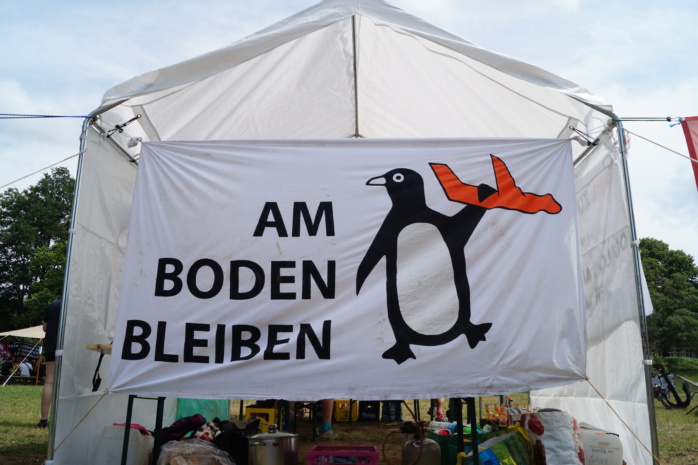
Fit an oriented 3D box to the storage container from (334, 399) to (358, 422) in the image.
[{"bbox_3d":[-0.023,2.465,7.270,0.300,0.275,0.400,0,-13,0],"label":"storage container"}]

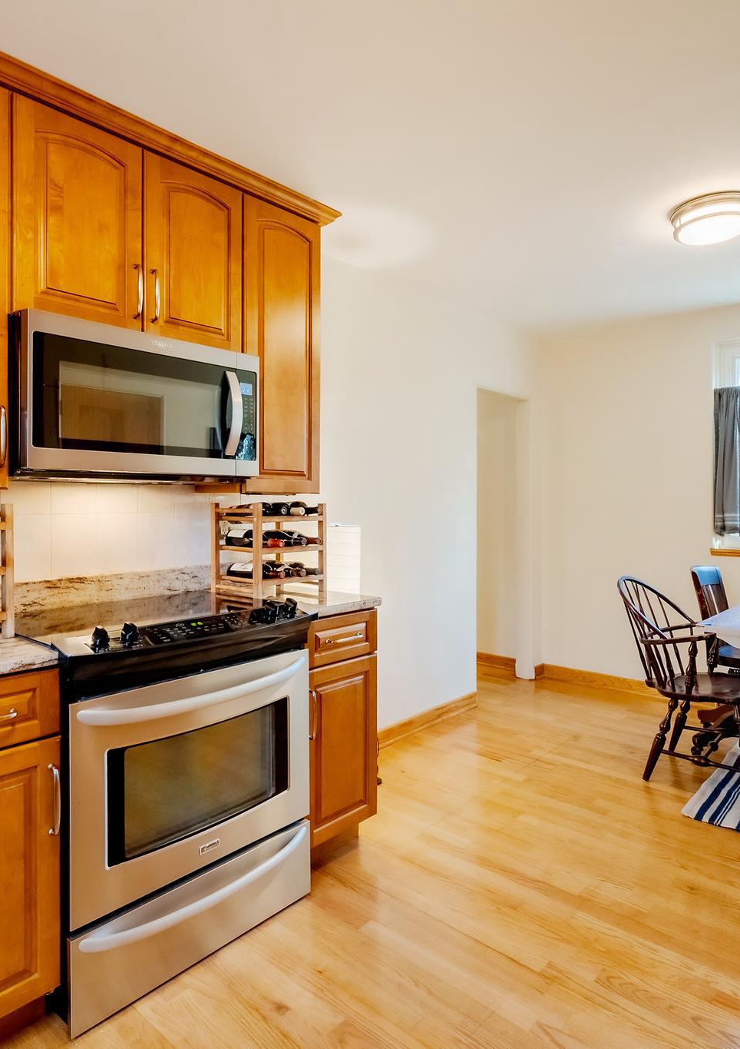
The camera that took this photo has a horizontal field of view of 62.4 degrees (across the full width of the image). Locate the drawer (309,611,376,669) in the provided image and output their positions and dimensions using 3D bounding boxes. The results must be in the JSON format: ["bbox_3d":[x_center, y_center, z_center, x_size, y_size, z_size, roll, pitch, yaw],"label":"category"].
[{"bbox_3d":[-0.276,0.401,2.318,0.510,0.155,0.364,1,1,41],"label":"drawer"}]

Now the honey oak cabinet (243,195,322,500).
[{"bbox_3d":[-0.457,-0.642,2.460,0.340,1.075,0.380,1,1,41],"label":"honey oak cabinet"}]

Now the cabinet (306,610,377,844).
[{"bbox_3d":[-0.334,0.736,2.375,0.650,0.830,0.372,1,1,41],"label":"cabinet"}]

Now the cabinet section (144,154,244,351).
[{"bbox_3d":[-0.701,-0.883,2.143,0.335,0.575,0.377,2,3,42],"label":"cabinet section"}]

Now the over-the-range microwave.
[{"bbox_3d":[-0.799,-0.364,2.007,0.430,0.430,0.757,1,1,41],"label":"over-the-range microwave"}]

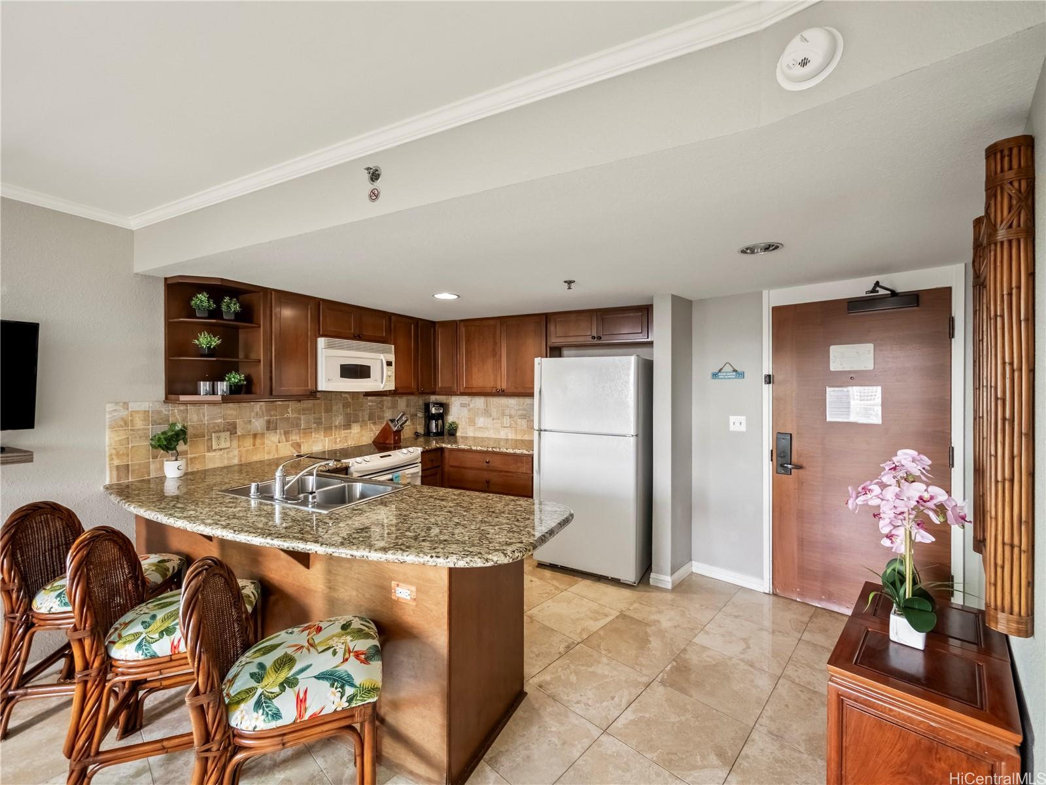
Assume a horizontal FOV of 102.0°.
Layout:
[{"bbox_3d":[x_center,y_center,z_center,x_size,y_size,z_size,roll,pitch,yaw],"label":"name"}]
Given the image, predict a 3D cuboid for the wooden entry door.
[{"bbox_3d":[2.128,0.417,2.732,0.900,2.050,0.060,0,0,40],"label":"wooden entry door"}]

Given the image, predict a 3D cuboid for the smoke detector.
[{"bbox_3d":[0.740,-0.880,1.103,0.148,0.148,0.045,0,0,44],"label":"smoke detector"}]

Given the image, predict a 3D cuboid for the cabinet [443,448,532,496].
[{"bbox_3d":[-0.225,1.019,4.370,1.000,0.875,0.600,0,0,26],"label":"cabinet"}]

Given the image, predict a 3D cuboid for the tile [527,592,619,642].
[{"bbox_3d":[0.327,1.452,2.768,0.450,0.012,0.450,0,0,44],"label":"tile"}]

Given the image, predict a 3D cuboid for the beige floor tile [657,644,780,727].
[{"bbox_3d":[0.983,1.451,2.139,0.450,0.012,0.450,0,0,44],"label":"beige floor tile"}]

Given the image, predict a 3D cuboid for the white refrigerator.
[{"bbox_3d":[0.642,0.581,3.663,0.845,1.727,0.770,0,0,29],"label":"white refrigerator"}]

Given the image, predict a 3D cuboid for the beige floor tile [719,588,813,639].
[{"bbox_3d":[1.610,1.449,2.793,0.450,0.012,0.450,0,0,44],"label":"beige floor tile"}]

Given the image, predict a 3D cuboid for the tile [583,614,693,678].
[{"bbox_3d":[0.659,1.459,2.468,0.454,0.010,0.454,0,0,44],"label":"tile"}]

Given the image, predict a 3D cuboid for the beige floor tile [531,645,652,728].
[{"bbox_3d":[0.342,1.452,2.126,0.450,0.012,0.450,0,0,44],"label":"beige floor tile"}]

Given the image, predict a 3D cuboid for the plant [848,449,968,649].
[{"bbox_3d":[1.211,0.491,1.347,0.285,0.605,0.250,0,0,44],"label":"plant"}]

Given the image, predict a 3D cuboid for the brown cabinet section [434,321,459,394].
[{"bbox_3d":[-0.697,-0.353,4.408,0.281,0.755,0.320,0,0,25],"label":"brown cabinet section"}]

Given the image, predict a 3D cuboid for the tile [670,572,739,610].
[{"bbox_3d":[1.319,1.458,3.121,0.410,0.010,0.485,0,0,44],"label":"tile"}]

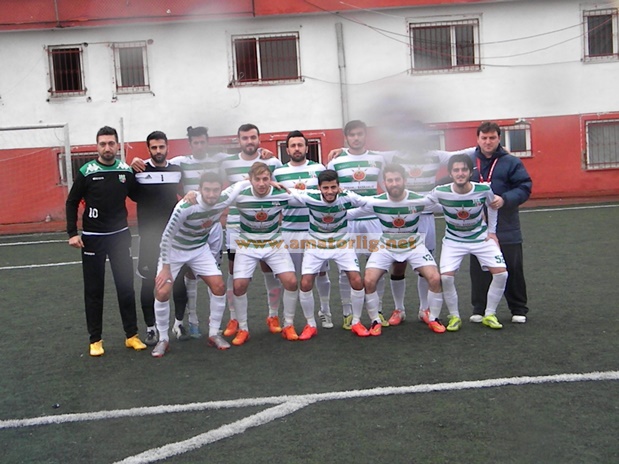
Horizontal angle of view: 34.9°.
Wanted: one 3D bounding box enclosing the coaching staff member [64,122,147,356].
[{"bbox_3d":[-1.666,0.058,8.130,0.660,1.840,0.370,-4,4,-5],"label":"coaching staff member"}]

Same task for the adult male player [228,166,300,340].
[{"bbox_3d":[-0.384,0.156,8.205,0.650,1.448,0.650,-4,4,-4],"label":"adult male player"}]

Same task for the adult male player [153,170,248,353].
[{"bbox_3d":[-0.927,0.229,7.998,0.768,1.399,0.709,-4,5,-13],"label":"adult male player"}]

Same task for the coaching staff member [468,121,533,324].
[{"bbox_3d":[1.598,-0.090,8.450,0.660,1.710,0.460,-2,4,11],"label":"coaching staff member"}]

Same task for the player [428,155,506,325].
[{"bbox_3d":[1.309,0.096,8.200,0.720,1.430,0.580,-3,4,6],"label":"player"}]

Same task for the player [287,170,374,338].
[{"bbox_3d":[0.185,0.163,8.274,0.729,1.359,0.650,-3,4,-1],"label":"player"}]

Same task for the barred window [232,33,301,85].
[{"bbox_3d":[-1.060,-4.298,24.400,1.660,1.250,0.200,-3,4,-3],"label":"barred window"}]

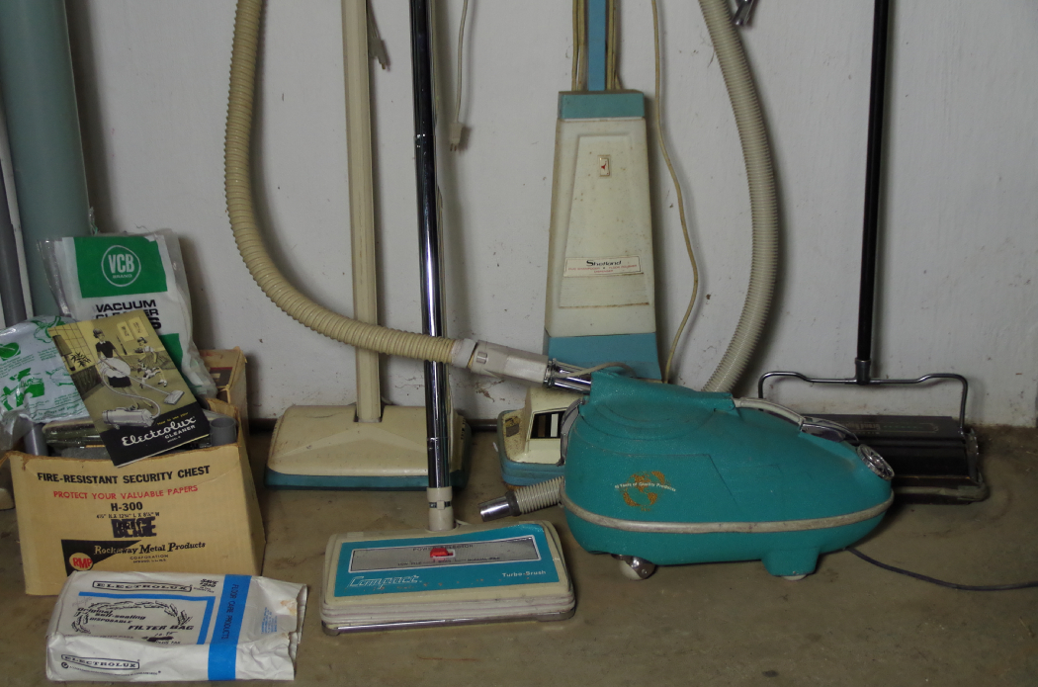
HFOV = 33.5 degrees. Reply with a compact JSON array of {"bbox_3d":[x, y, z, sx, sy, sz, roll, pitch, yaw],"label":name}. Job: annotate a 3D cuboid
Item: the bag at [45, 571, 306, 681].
[{"bbox_3d":[-0.462,0.389,2.366,0.327,0.053,0.178,0,25,0],"label":"bag"}]

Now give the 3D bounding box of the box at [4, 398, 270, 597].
[{"bbox_3d":[-0.547,0.230,2.504,0.330,0.229,0.133,-1,25,-2],"label":"box"}]

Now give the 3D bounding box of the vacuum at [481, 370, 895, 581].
[{"bbox_3d":[0.262,0.181,2.539,0.525,0.288,0.245,0,24,0],"label":"vacuum"}]

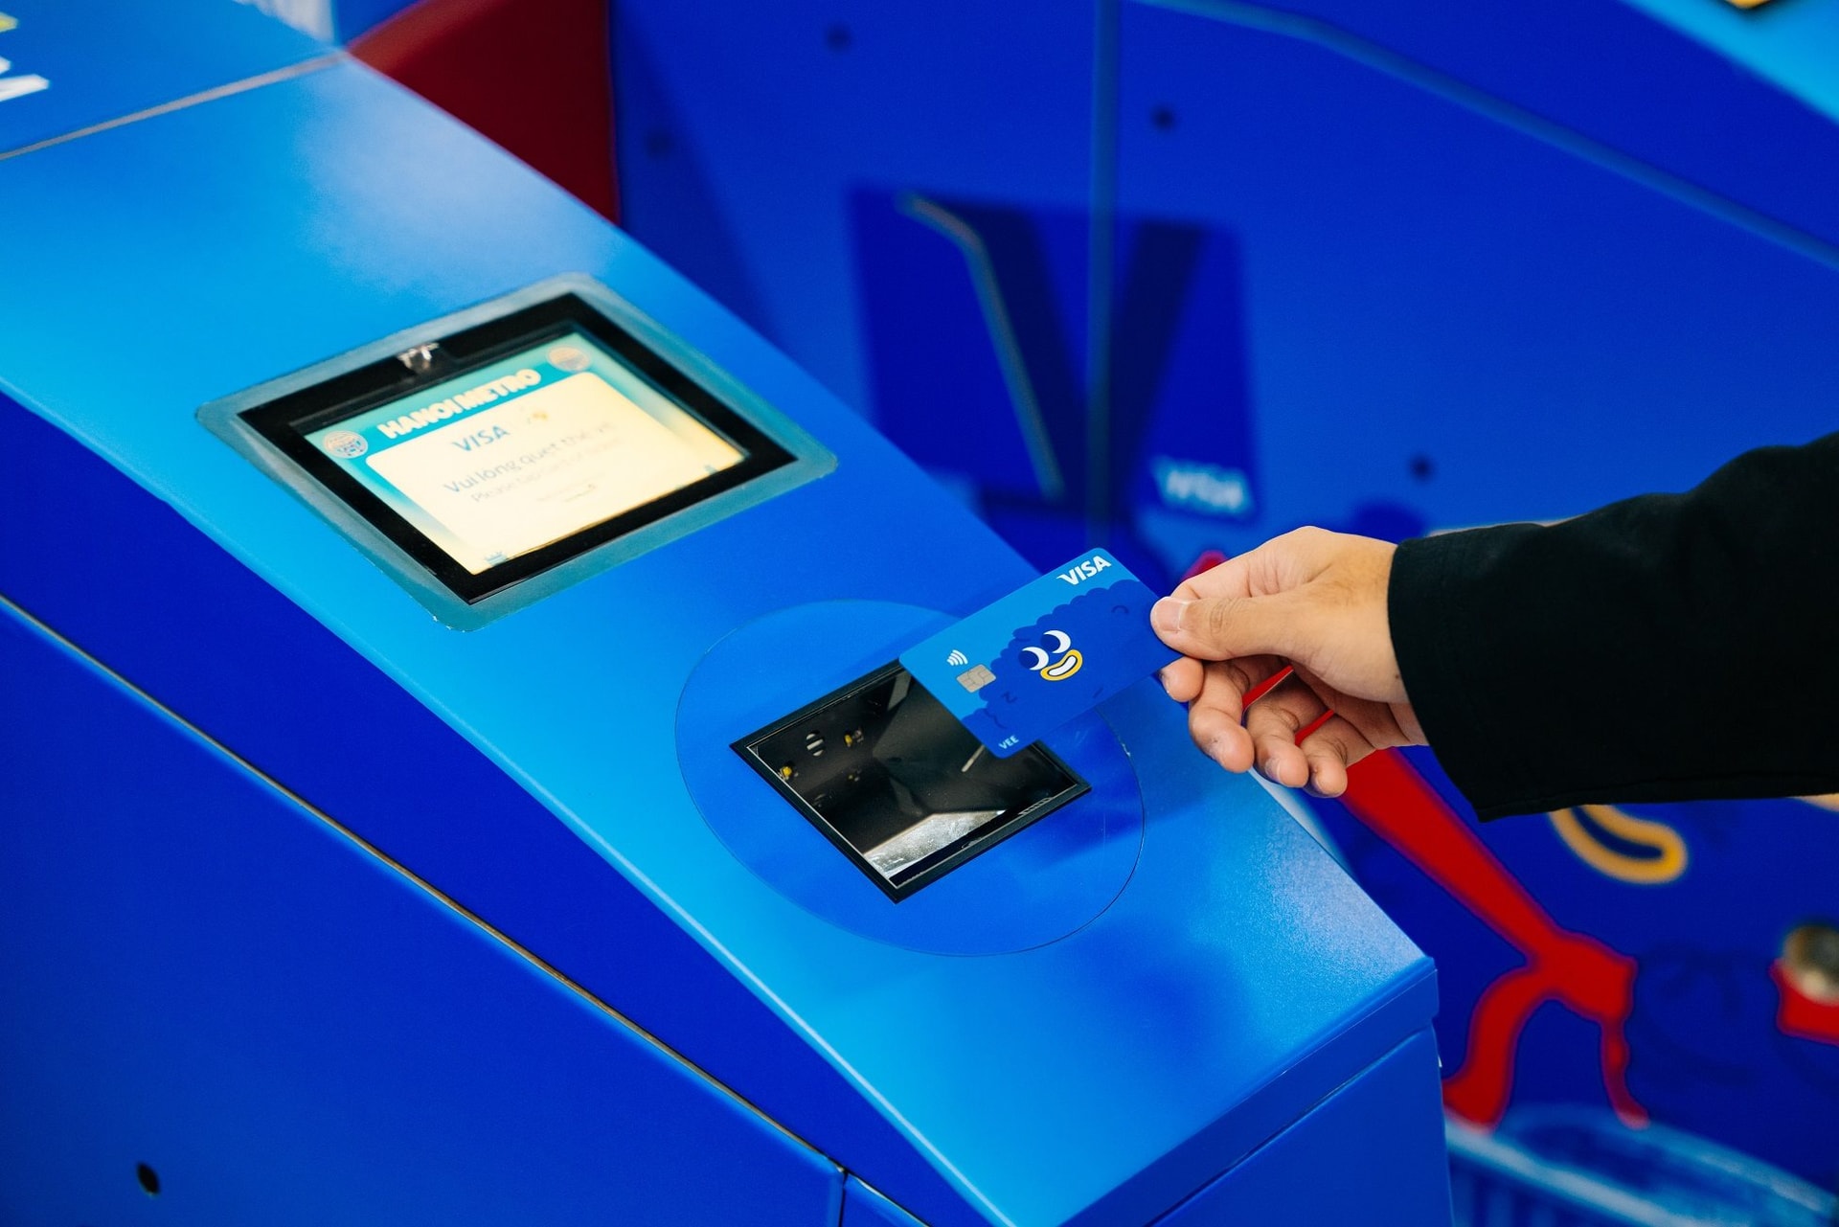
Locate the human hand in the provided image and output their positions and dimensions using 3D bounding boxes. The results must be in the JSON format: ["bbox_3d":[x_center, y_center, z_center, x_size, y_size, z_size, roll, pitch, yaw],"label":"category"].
[{"bbox_3d":[0.120,0.015,1.050,0.105,0.080,0.075,-5,25,13],"label":"human hand"}]

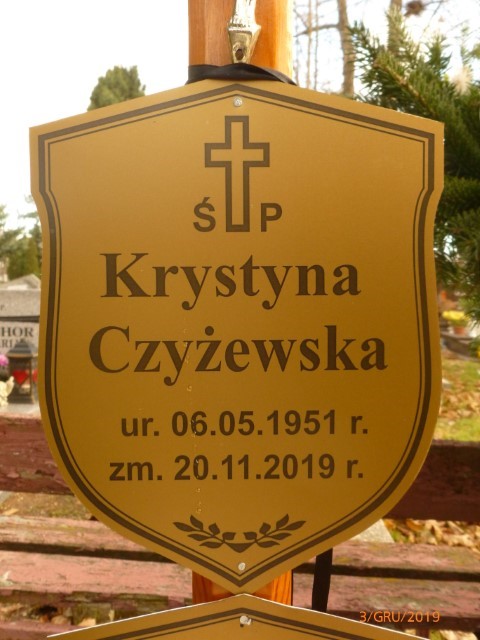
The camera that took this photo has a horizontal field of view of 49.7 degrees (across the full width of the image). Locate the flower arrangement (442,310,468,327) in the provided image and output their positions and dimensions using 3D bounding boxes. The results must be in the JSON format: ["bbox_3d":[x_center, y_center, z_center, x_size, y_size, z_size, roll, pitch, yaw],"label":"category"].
[{"bbox_3d":[2.410,-0.010,5.800,0.300,0.200,0.280,0,2,0],"label":"flower arrangement"}]

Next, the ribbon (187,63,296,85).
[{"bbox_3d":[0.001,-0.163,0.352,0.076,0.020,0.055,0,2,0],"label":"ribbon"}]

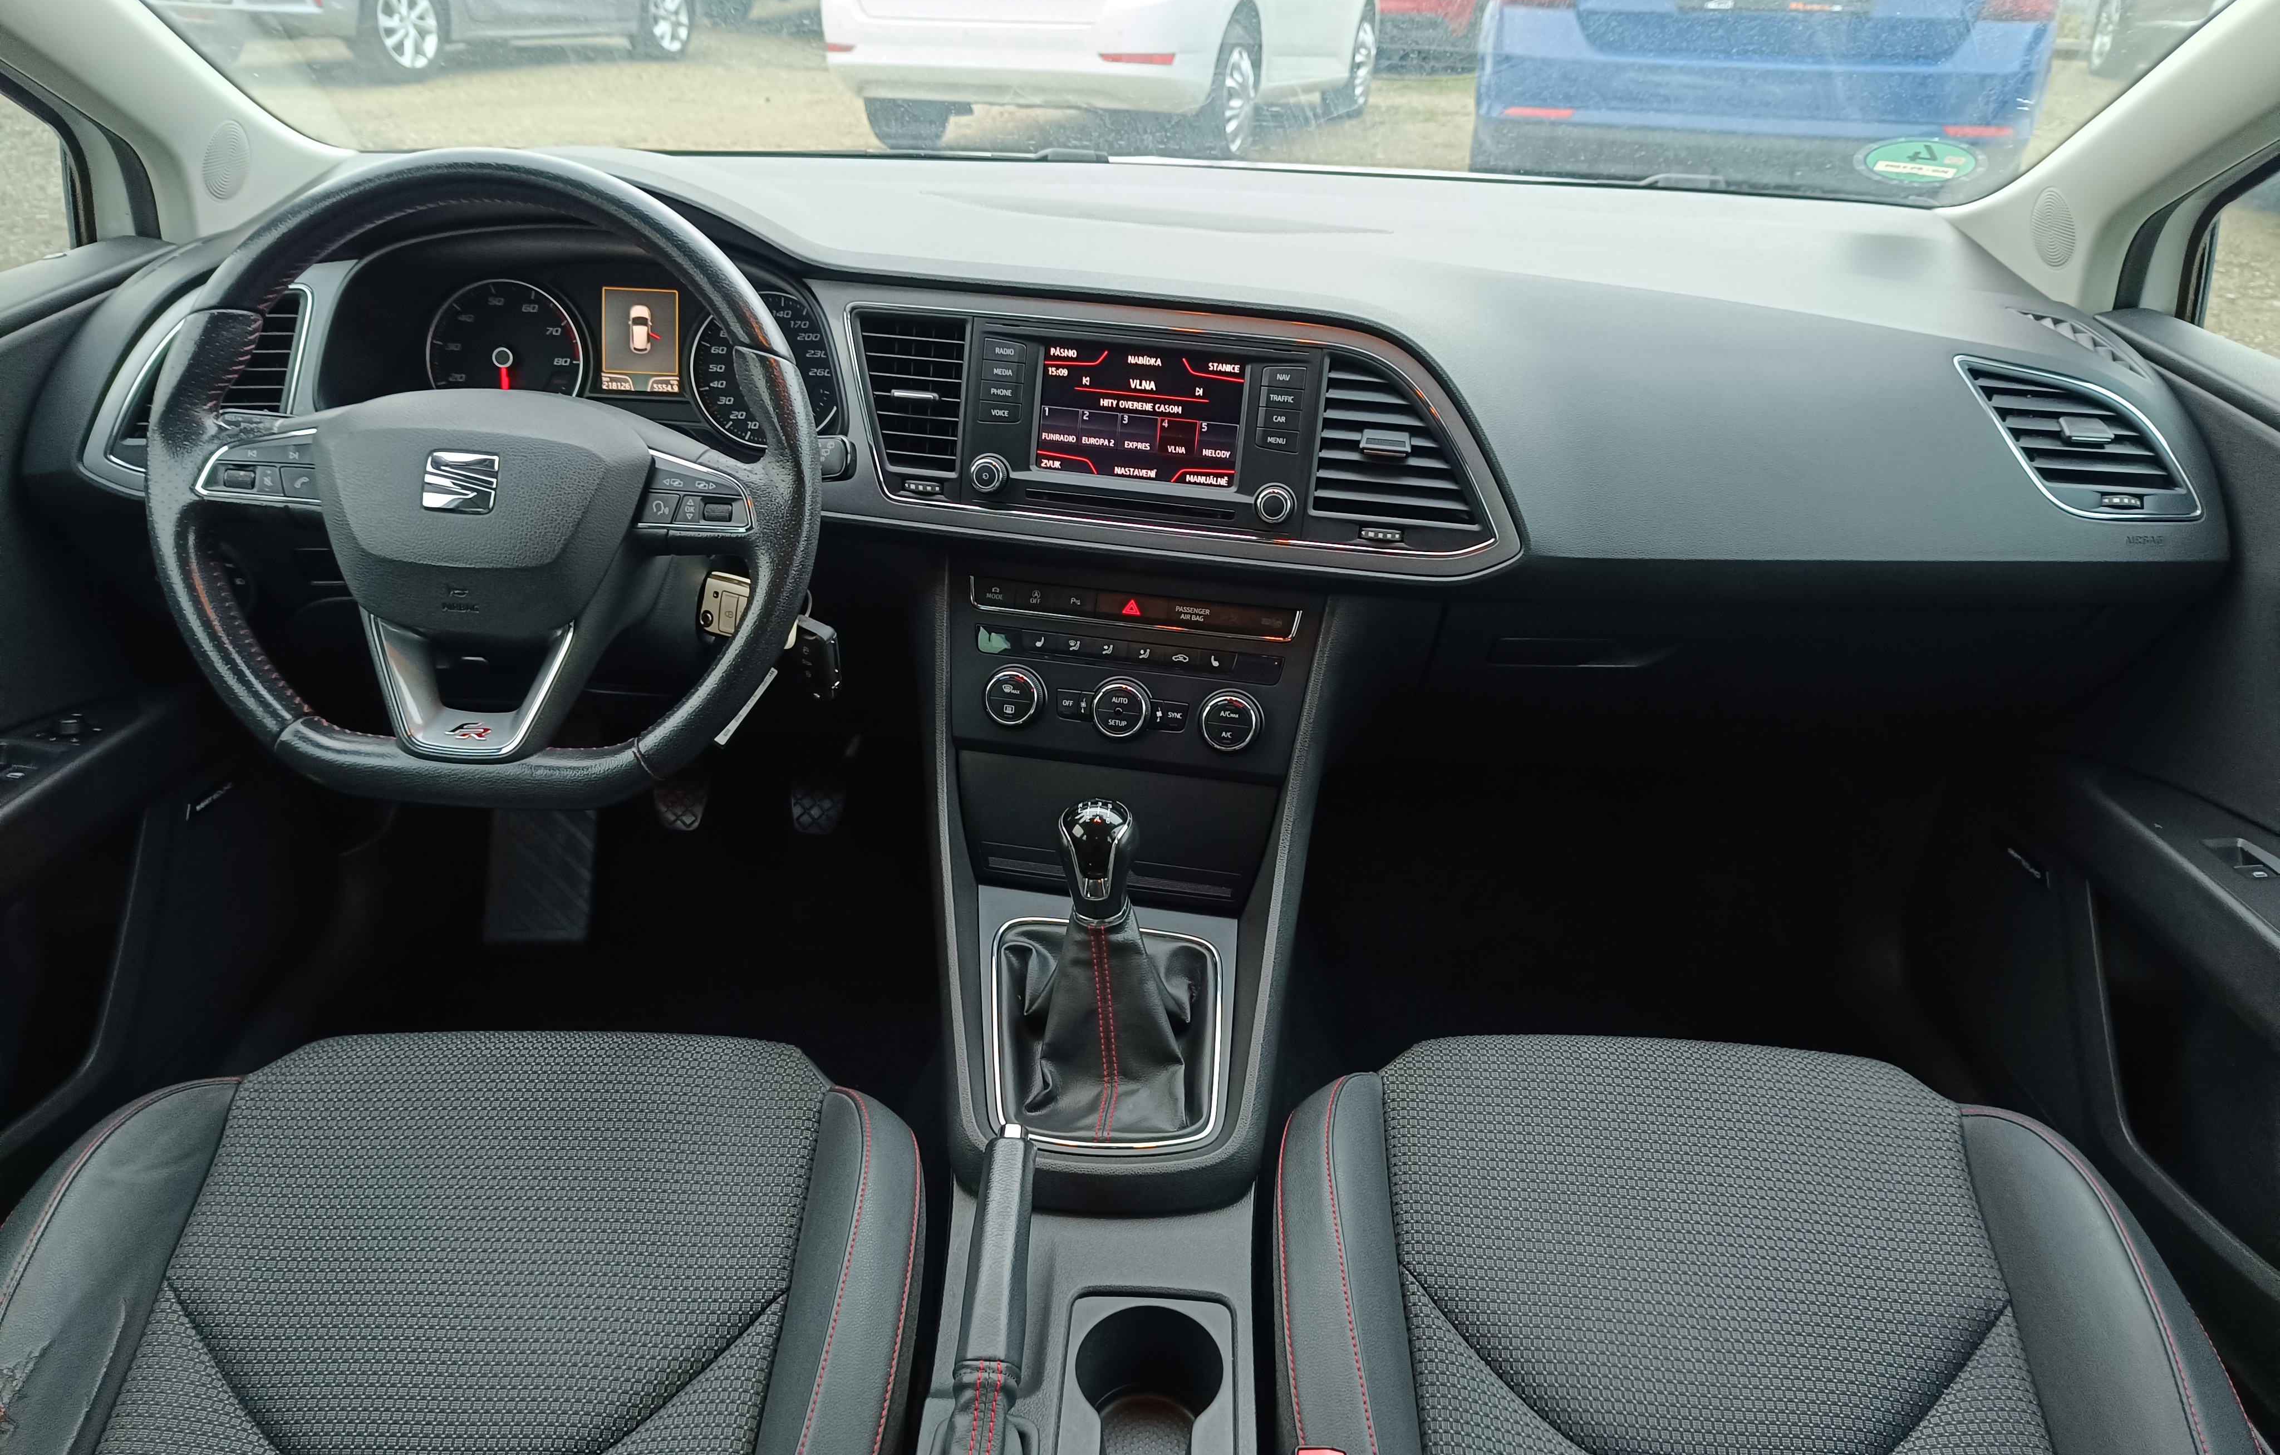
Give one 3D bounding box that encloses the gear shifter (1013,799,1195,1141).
[{"bbox_3d":[-0.021,0.127,0.900,0.108,0.148,0.130,2,36,0],"label":"gear shifter"}]

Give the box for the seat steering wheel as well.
[{"bbox_3d":[-0.361,-0.138,0.885,0.372,0.360,0.090,2,3,-1],"label":"seat steering wheel"}]

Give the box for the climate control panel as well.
[{"bbox_3d":[-0.007,-0.036,1.060,0.225,0.110,0.035,7,3,8],"label":"climate control panel"}]

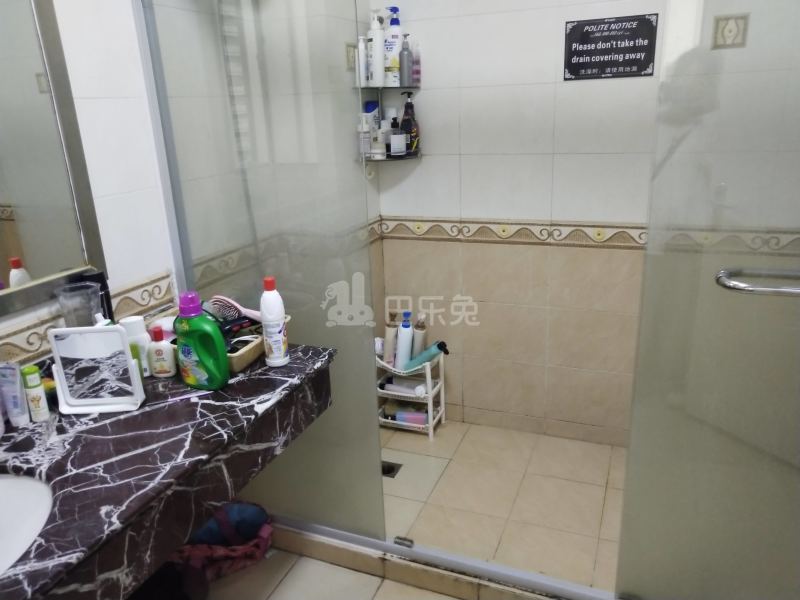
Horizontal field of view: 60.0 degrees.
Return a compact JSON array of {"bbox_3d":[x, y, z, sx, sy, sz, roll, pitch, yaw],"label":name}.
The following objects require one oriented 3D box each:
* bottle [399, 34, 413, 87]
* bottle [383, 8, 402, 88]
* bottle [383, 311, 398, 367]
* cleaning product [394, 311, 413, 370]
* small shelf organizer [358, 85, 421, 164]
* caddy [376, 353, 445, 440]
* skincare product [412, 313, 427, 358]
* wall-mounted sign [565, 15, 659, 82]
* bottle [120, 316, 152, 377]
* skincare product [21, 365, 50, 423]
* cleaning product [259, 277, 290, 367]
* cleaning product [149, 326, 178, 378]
[{"bbox_3d":[0.020,-0.903,2.610,0.053,0.184,0.053,-2,17,1],"label":"bottle"},{"bbox_3d":[-0.026,-0.957,2.628,0.078,0.280,0.055,2,17,12],"label":"bottle"},{"bbox_3d":[-0.038,0.165,2.892,0.054,0.243,0.054,6,20,2],"label":"bottle"},{"bbox_3d":[0.016,0.167,2.849,0.058,0.261,0.060,7,21,1],"label":"cleaning product"},{"bbox_3d":[-0.038,-0.679,2.687,0.205,0.285,0.215,4,18,21],"label":"small shelf organizer"},{"bbox_3d":[0.042,0.394,2.986,0.255,0.343,0.178,4,18,21],"label":"caddy"},{"bbox_3d":[0.082,0.161,2.893,0.053,0.229,0.053,5,20,2],"label":"skincare product"},{"bbox_3d":[0.732,-0.881,2.428,0.305,0.200,0.010,4,18,21],"label":"wall-mounted sign"},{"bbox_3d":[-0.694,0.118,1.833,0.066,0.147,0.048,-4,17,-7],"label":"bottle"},{"bbox_3d":[-0.829,0.213,1.575,0.046,0.123,0.040,-11,19,-28],"label":"skincare product"},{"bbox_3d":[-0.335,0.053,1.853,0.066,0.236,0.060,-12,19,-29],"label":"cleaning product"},{"bbox_3d":[-0.627,0.132,1.814,0.062,0.128,0.042,-4,17,-8],"label":"cleaning product"}]

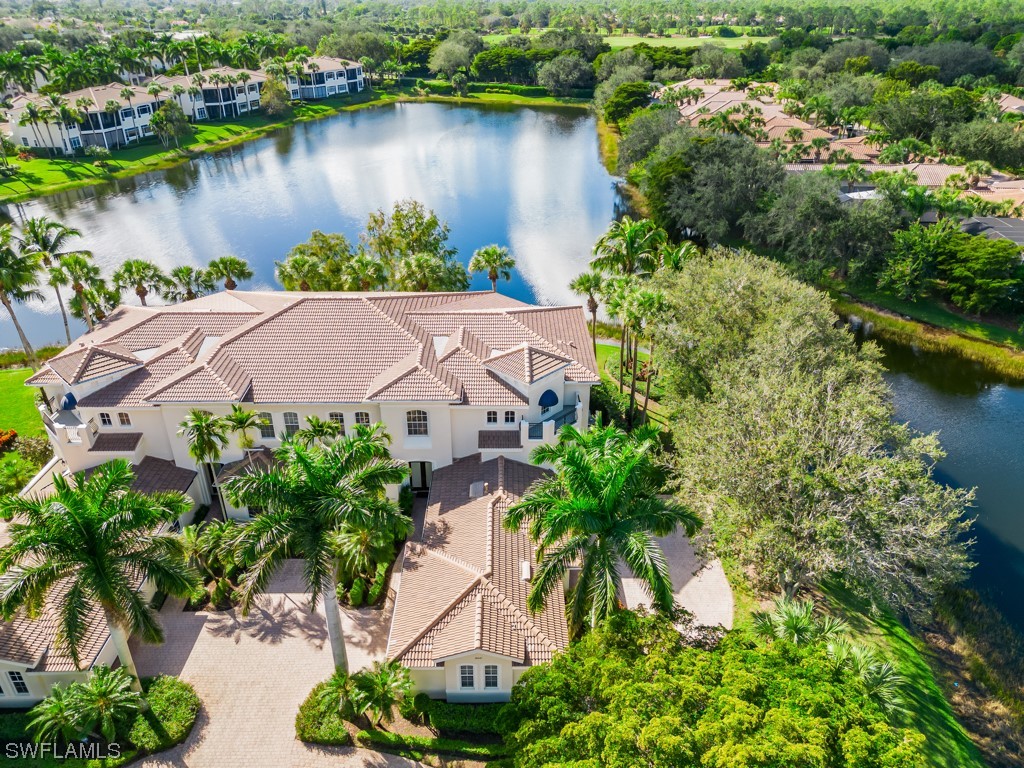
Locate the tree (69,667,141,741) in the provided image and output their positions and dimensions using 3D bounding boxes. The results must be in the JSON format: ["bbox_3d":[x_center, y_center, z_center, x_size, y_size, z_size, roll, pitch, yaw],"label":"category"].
[{"bbox_3d":[-17.277,13.915,30.366,3.000,2.900,3.000,0,30,0],"label":"tree"}]

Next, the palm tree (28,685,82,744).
[{"bbox_3d":[-19.683,15.022,31.092,2.392,2.890,2.392,0,29,0],"label":"palm tree"}]

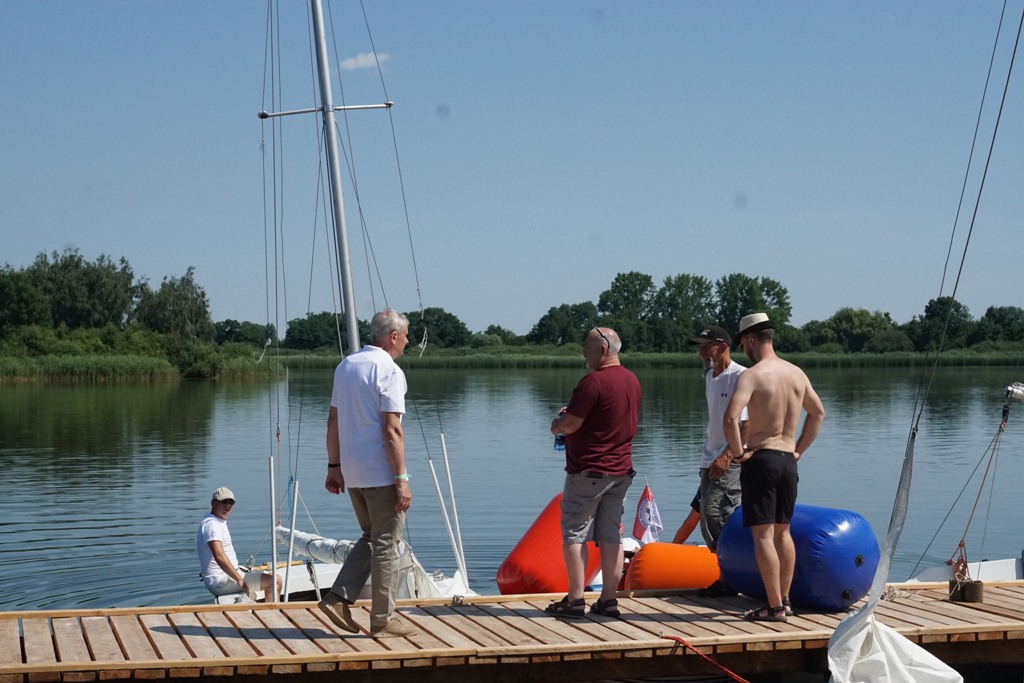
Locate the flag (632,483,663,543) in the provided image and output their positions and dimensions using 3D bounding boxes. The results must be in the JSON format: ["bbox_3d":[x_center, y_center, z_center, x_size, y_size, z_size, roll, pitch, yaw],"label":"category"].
[{"bbox_3d":[0.965,1.225,15.200,0.210,0.440,0.120,0,0,0],"label":"flag"}]

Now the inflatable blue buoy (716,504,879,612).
[{"bbox_3d":[1.806,1.356,13.498,0.610,0.610,0.850,0,0,-43],"label":"inflatable blue buoy"}]

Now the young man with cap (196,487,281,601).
[{"bbox_3d":[-2.125,1.667,16.700,0.600,1.080,0.500,0,0,18],"label":"young man with cap"}]

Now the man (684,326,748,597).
[{"bbox_3d":[1.364,0.783,14.024,0.420,1.760,0.500,0,0,-40],"label":"man"}]

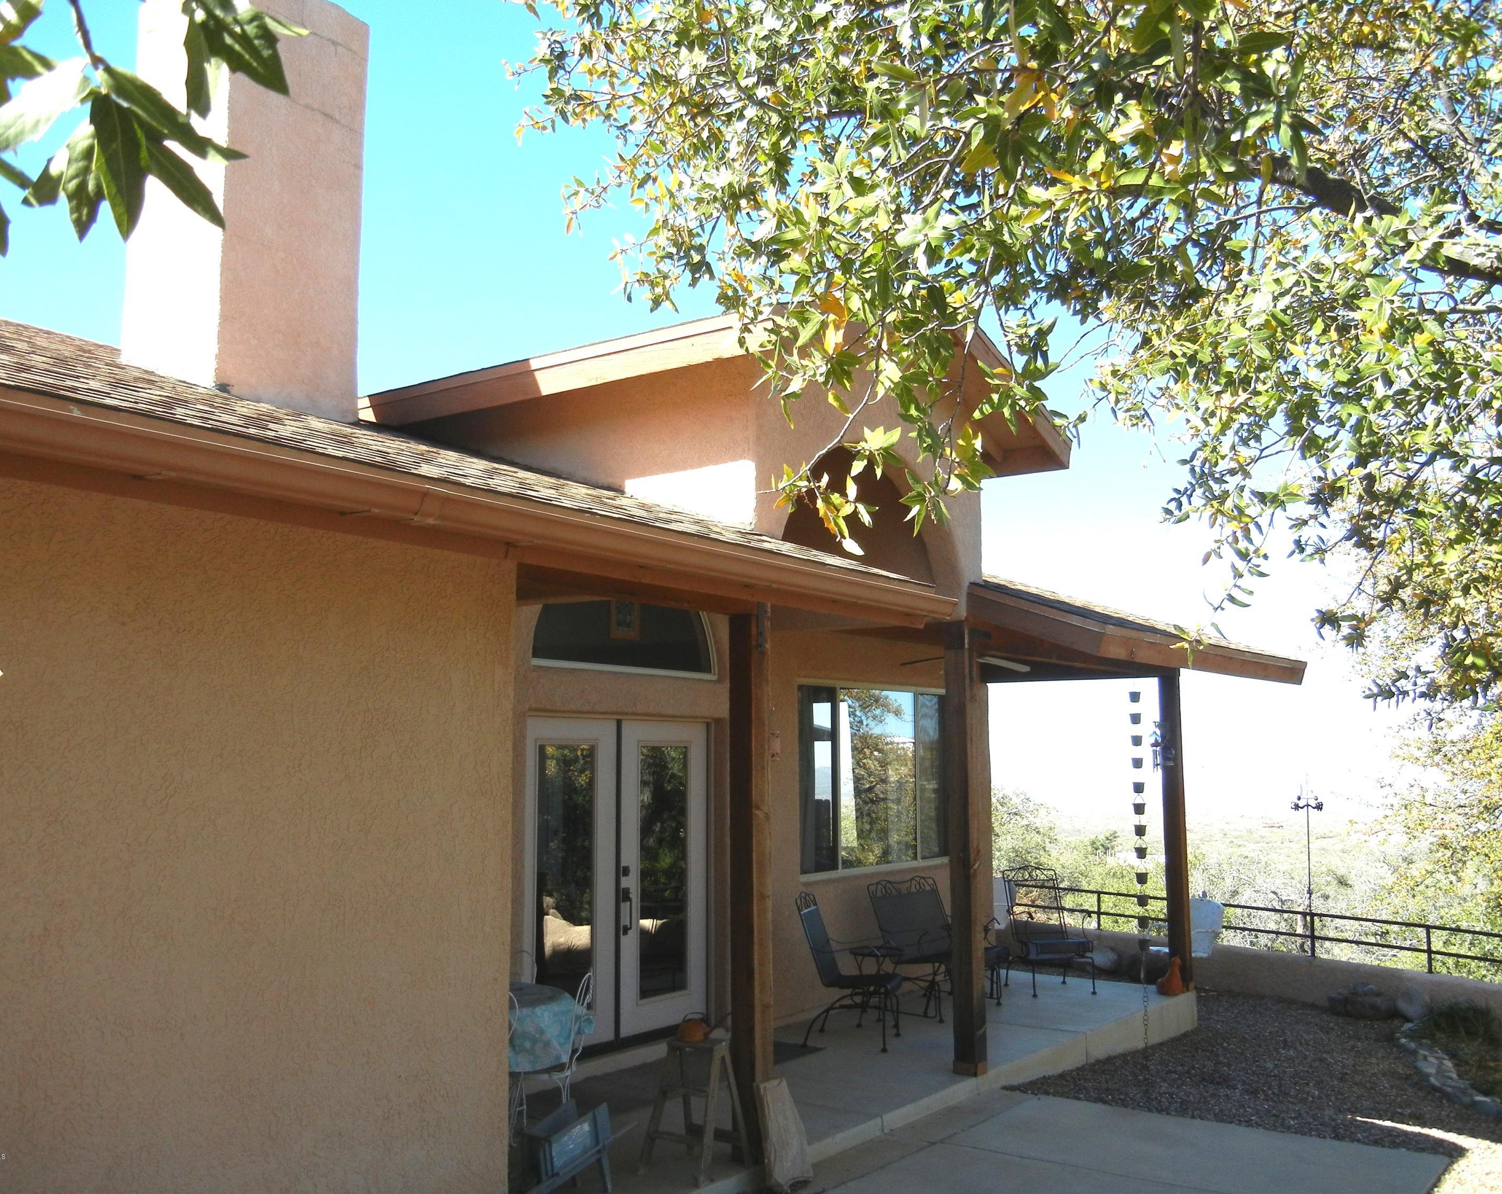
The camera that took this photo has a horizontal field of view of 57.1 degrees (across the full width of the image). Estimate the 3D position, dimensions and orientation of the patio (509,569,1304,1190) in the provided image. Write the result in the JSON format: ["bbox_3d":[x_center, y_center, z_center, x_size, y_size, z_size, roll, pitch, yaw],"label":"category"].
[{"bbox_3d":[1.150,1.721,9.709,2.550,3.233,7.854,-5,-9,36],"label":"patio"}]

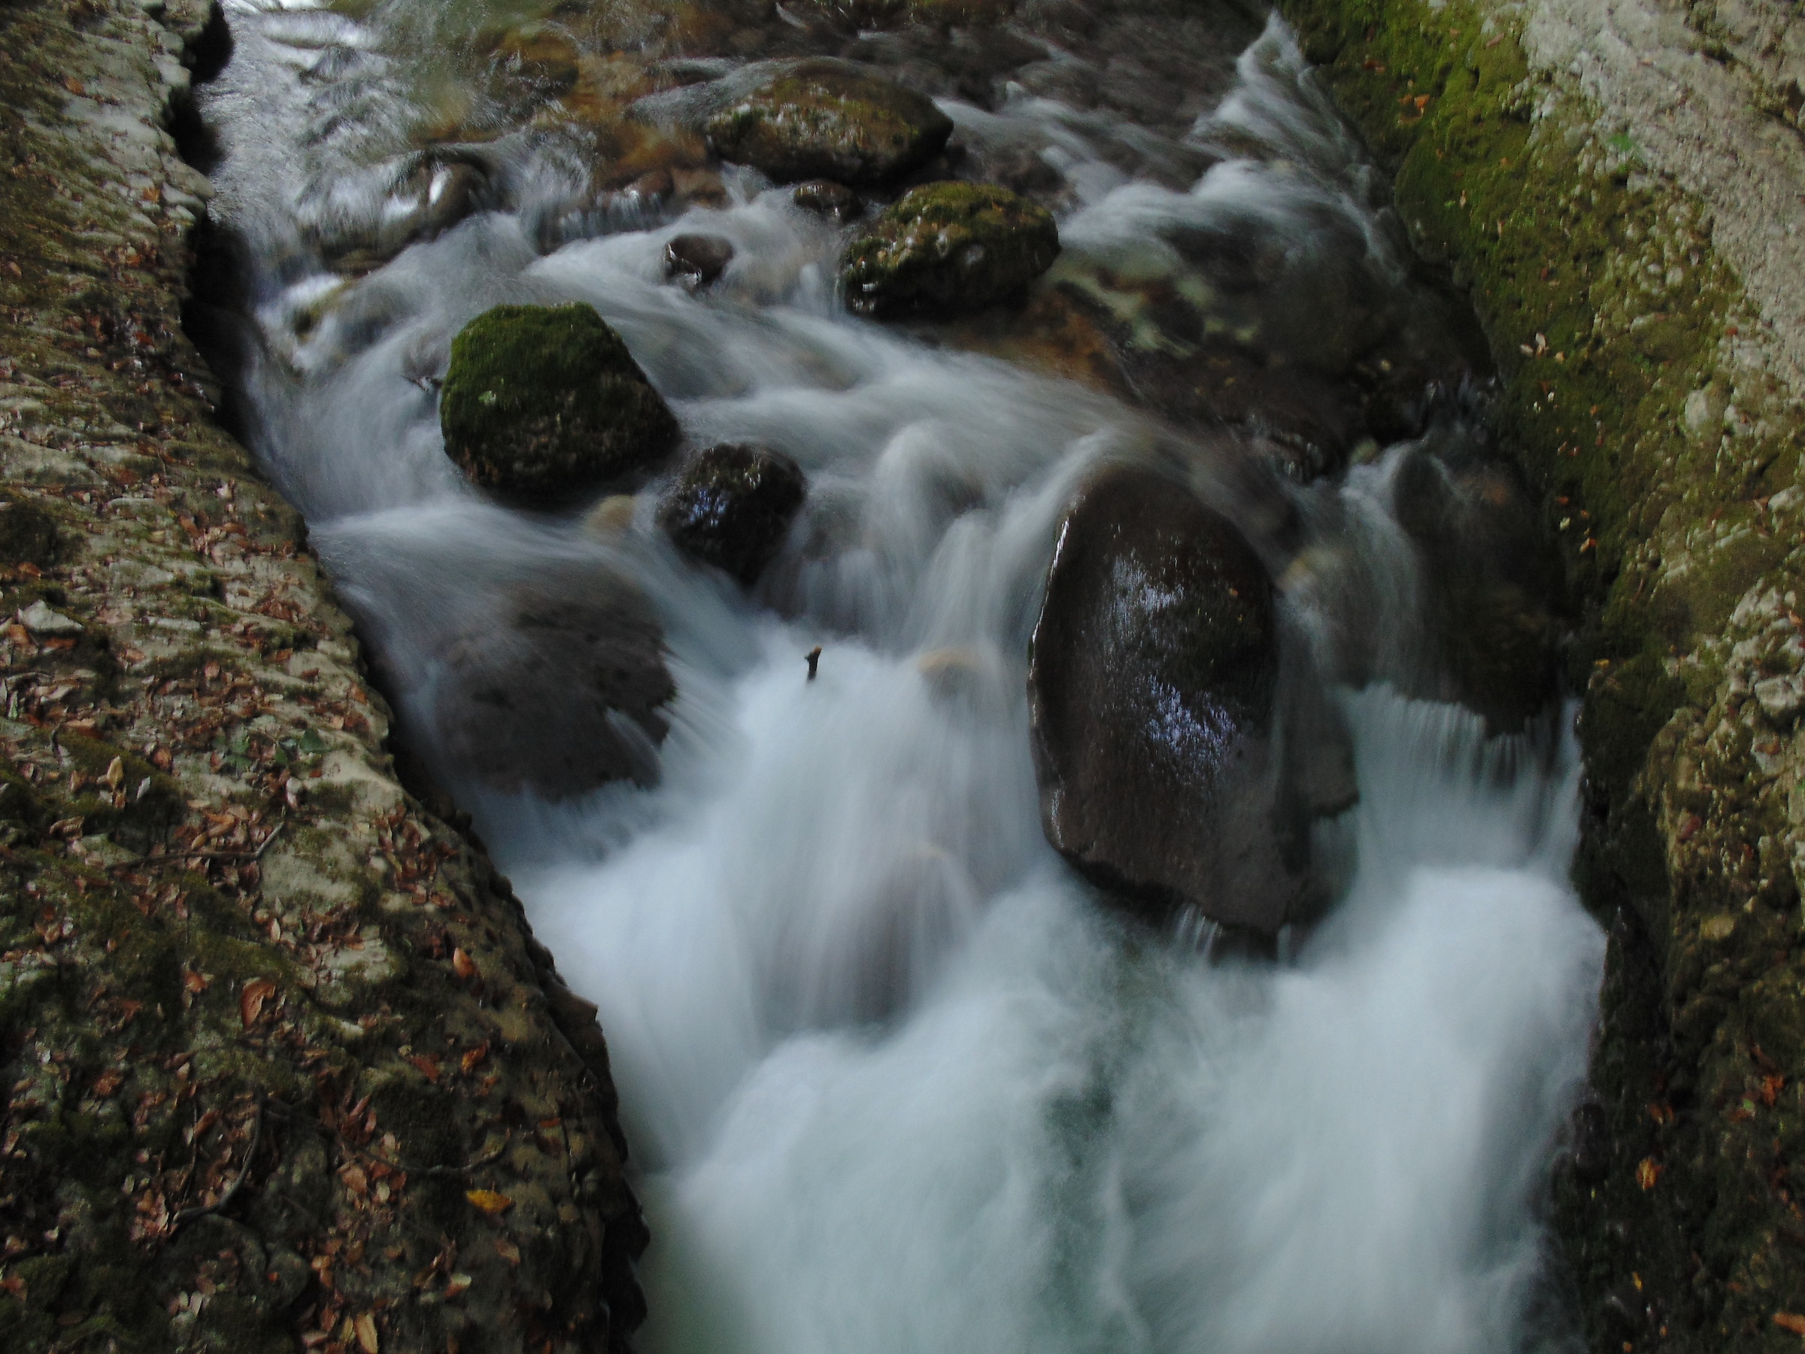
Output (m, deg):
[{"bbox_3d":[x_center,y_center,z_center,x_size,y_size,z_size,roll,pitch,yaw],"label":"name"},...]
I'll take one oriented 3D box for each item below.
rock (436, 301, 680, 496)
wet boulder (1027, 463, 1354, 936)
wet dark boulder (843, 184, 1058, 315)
[{"bbox_3d":[-1.652,-1.335,6.850,1.120,0.850,1.000,0,35,0],"label":"rock"},{"bbox_3d":[1.139,0.095,5.850,1.250,1.400,1.750,-5,35,-7],"label":"wet boulder"},{"bbox_3d":[0.284,-2.517,8.300,1.270,0.680,1.000,0,35,0],"label":"wet dark boulder"}]

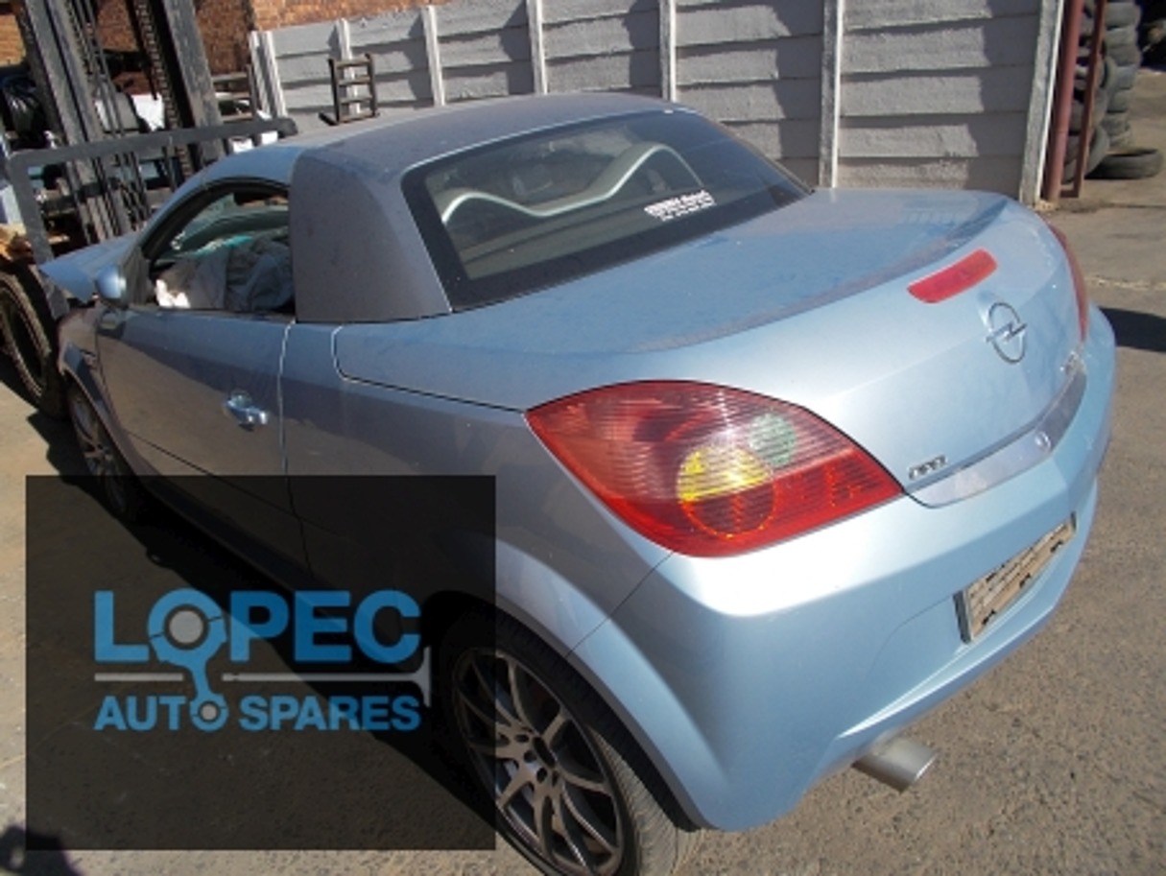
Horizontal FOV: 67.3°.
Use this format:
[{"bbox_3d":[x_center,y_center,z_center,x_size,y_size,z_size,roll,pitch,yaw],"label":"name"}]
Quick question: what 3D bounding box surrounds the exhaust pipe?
[{"bbox_3d":[0.520,0.553,1.543,0.096,0.091,0.172,-24,29,-38],"label":"exhaust pipe"}]

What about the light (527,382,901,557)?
[{"bbox_3d":[0.212,0.027,1.254,0.563,0.237,0.172,-7,23,-6],"label":"light"}]

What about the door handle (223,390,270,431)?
[{"bbox_3d":[-0.790,-0.065,2.040,0.051,0.066,0.197,-24,29,-38],"label":"door handle"}]

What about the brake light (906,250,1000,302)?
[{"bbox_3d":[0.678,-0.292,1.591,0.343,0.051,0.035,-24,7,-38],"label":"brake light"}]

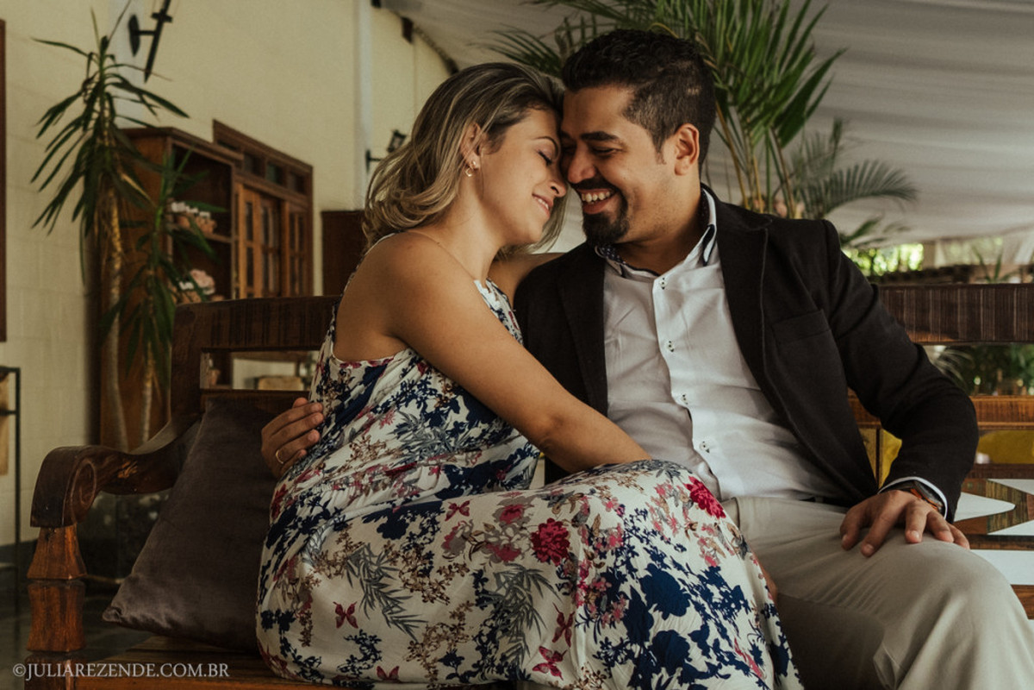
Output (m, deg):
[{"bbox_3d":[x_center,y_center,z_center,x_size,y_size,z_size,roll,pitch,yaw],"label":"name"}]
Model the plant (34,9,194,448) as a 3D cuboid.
[{"bbox_3d":[-1.450,-0.200,3.700,0.660,2.100,0.640,0,-1,0],"label":"plant"}]

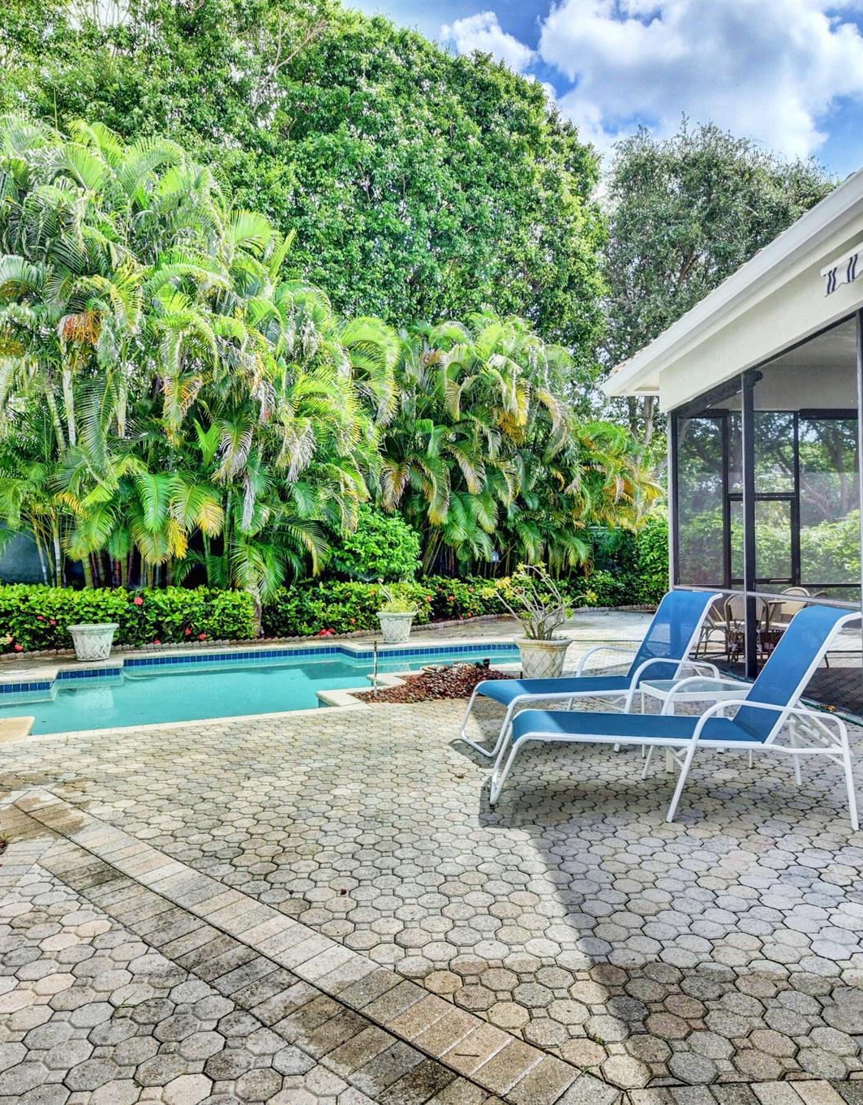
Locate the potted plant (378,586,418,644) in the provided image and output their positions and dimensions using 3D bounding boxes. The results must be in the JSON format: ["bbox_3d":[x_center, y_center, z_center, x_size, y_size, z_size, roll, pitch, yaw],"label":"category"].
[{"bbox_3d":[-0.507,0.934,10.600,0.640,0.870,0.620,0,-1,-3],"label":"potted plant"}]

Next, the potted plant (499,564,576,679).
[{"bbox_3d":[1.086,0.724,6.930,0.850,1.200,0.780,-1,-1,9],"label":"potted plant"}]

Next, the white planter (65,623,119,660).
[{"bbox_3d":[-4.360,1.165,8.930,0.590,0.435,0.590,0,-1,-26],"label":"white planter"}]

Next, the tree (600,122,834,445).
[{"bbox_3d":[8.011,-5.614,20.000,8.500,14.000,8.500,-1,-1,23],"label":"tree"}]

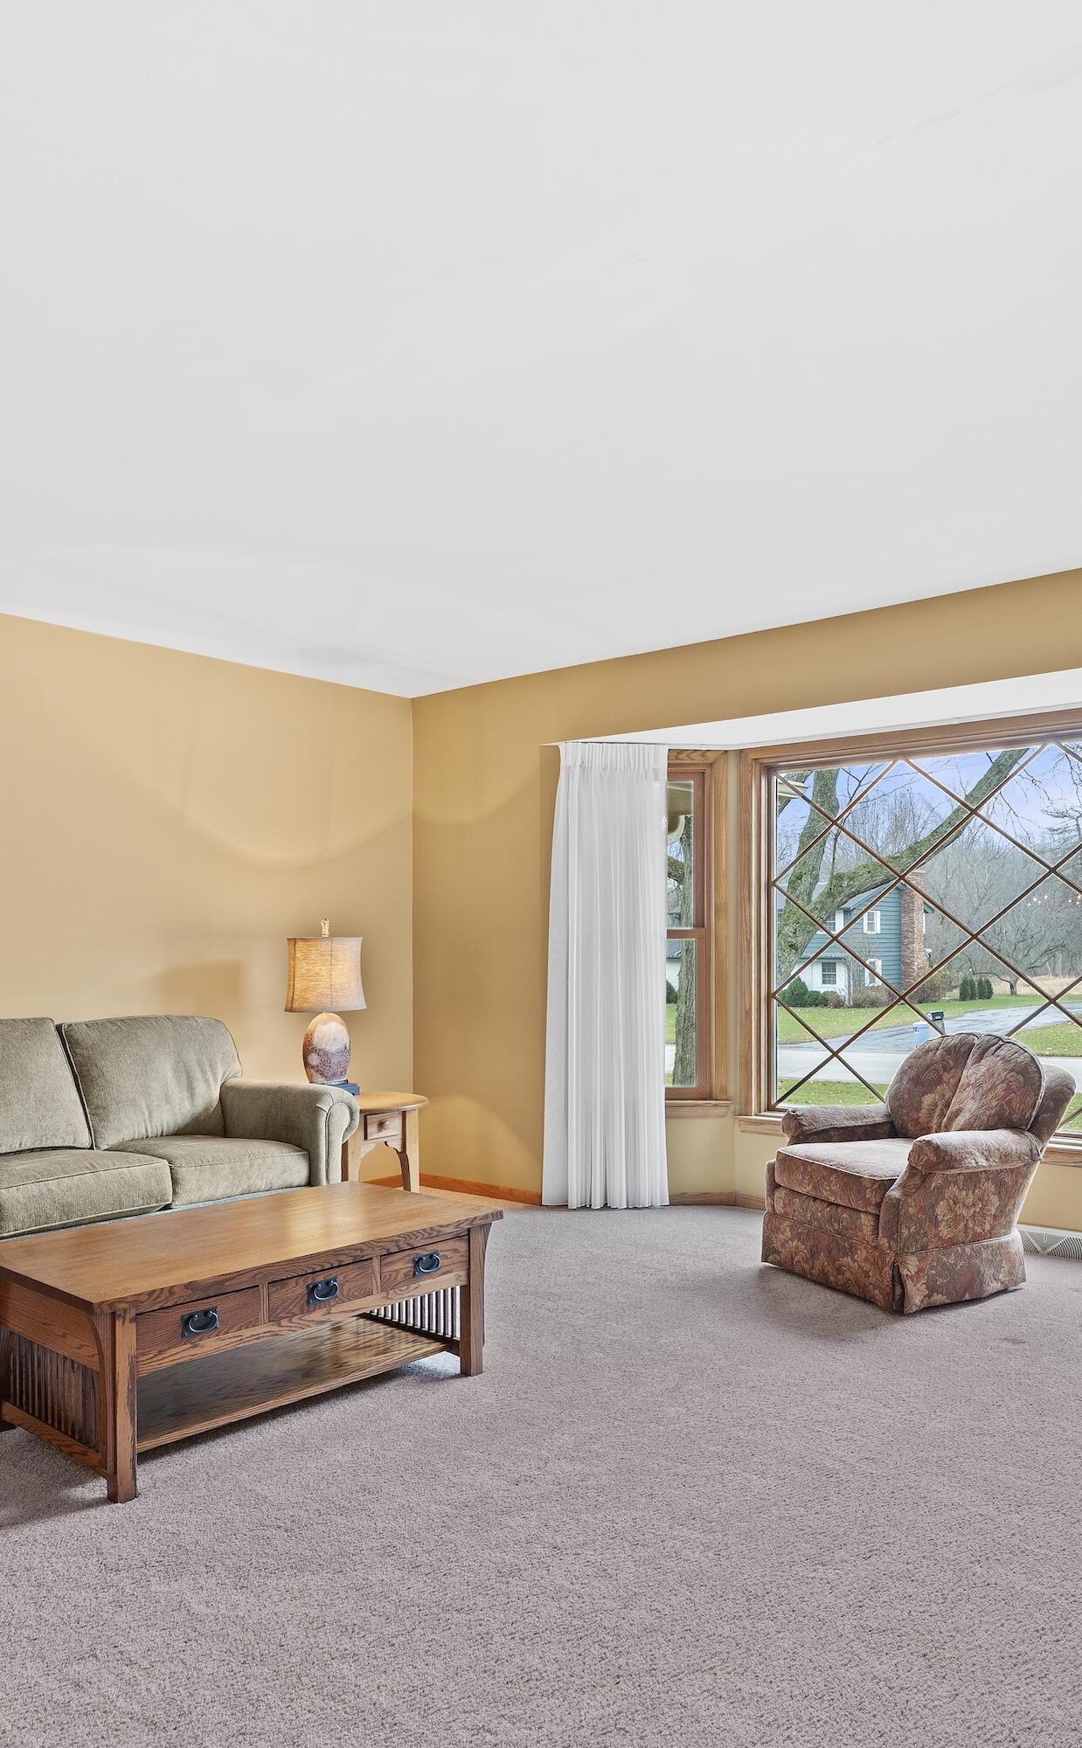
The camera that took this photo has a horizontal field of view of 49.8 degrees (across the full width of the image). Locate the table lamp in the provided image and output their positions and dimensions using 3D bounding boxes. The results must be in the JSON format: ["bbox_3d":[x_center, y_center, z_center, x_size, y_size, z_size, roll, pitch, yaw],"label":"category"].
[{"bbox_3d":[-0.949,0.582,5.150,0.300,0.740,0.320,0,-3,0],"label":"table lamp"}]

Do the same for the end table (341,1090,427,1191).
[{"bbox_3d":[-0.890,1.253,5.083,0.600,0.530,0.460,-3,-5,41],"label":"end table"}]

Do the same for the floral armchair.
[{"bbox_3d":[1.374,1.027,4.291,0.900,0.870,0.760,2,-4,-29],"label":"floral armchair"}]

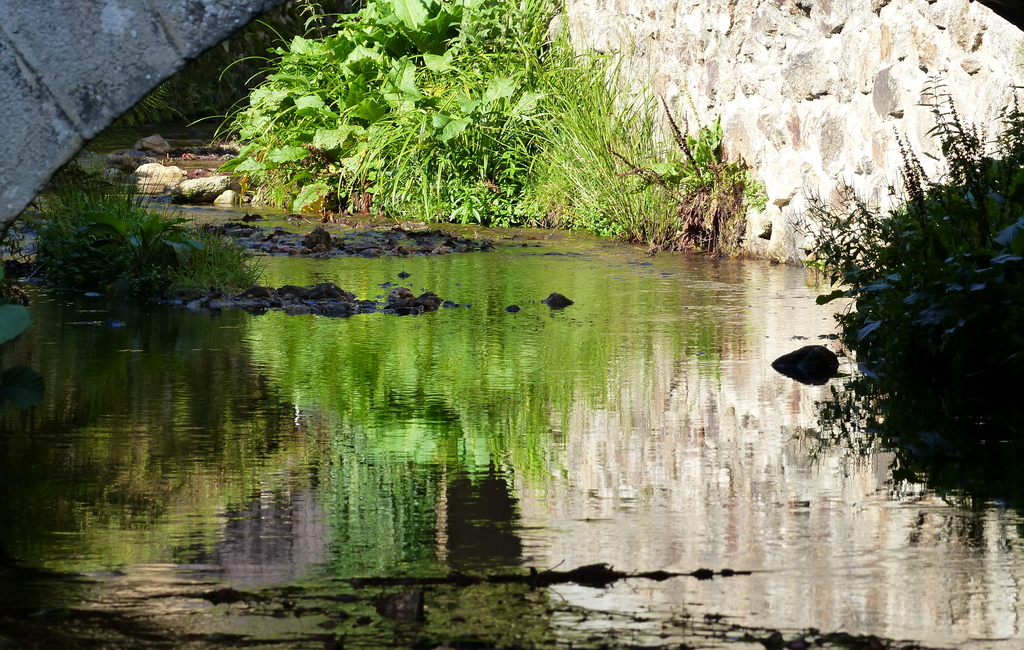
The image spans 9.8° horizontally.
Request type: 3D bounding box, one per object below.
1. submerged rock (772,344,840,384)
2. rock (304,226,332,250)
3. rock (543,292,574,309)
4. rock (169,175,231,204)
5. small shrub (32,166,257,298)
[{"bbox_3d":[1.156,0.156,23.500,0.265,0.158,0.210,0,4,0],"label":"submerged rock"},{"bbox_3d":[-1.001,-0.450,30.600,0.149,0.118,0.130,0,4,0],"label":"rock"},{"bbox_3d":[0.209,-0.110,26.700,0.139,0.076,0.110,0,4,0],"label":"rock"},{"bbox_3d":[-1.760,-0.763,33.600,0.339,0.153,0.240,0,4,0],"label":"rock"},{"bbox_3d":[-1.718,-0.437,27.800,1.038,0.608,0.850,0,4,0],"label":"small shrub"}]

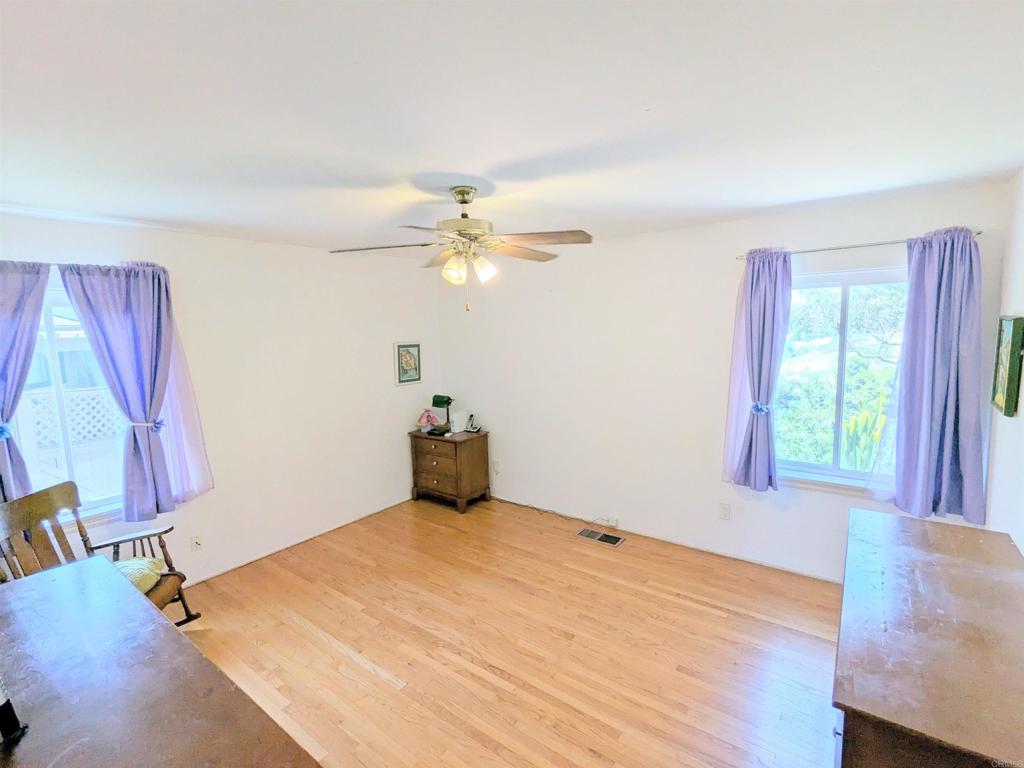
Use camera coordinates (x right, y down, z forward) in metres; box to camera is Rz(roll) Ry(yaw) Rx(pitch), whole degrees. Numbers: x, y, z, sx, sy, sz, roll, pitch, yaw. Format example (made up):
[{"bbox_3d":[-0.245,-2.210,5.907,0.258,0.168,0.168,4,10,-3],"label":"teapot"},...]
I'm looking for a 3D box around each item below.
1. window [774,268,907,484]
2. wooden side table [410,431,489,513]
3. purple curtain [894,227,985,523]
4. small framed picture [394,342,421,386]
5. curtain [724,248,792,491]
[{"bbox_3d":[2.070,-0.021,2.991,1.060,1.351,0.110,3,8,37],"label":"window"},{"bbox_3d":[-0.622,0.834,4.753,0.683,0.690,0.439,3,8,37],"label":"wooden side table"},{"bbox_3d":[2.400,-0.040,2.628,0.383,1.587,0.130,3,8,37],"label":"purple curtain"},{"bbox_3d":[-1.028,-0.204,4.728,0.020,0.419,0.336,3,8,37],"label":"small framed picture"},{"bbox_3d":[1.650,-0.088,3.185,0.345,1.606,0.130,3,8,37],"label":"curtain"}]

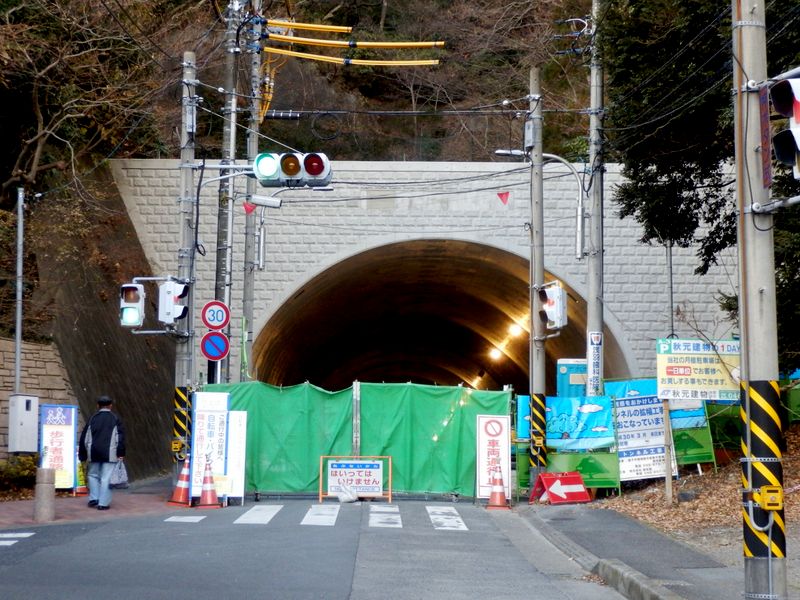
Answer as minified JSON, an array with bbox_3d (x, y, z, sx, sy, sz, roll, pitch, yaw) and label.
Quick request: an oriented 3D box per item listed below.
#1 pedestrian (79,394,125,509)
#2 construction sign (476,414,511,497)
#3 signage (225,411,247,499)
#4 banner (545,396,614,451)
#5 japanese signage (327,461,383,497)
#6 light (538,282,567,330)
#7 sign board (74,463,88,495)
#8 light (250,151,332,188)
[{"bbox_3d":[-4.370,2.240,25.800,0.630,1.675,0.420,0,-4,5],"label":"pedestrian"},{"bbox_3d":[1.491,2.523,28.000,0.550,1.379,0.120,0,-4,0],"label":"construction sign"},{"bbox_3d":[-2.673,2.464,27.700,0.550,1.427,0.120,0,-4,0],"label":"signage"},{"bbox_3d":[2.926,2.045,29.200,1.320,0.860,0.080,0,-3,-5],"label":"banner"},{"bbox_3d":[-0.709,2.846,28.000,0.880,0.580,0.070,0,-8,0],"label":"japanese signage"},{"bbox_3d":[2.465,0.113,28.300,0.400,0.710,0.380,1,-3,-12],"label":"light"},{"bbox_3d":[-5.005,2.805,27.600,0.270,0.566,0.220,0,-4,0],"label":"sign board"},{"bbox_3d":[-1.734,-2.087,28.200,1.230,0.440,0.400,0,2,7],"label":"light"}]

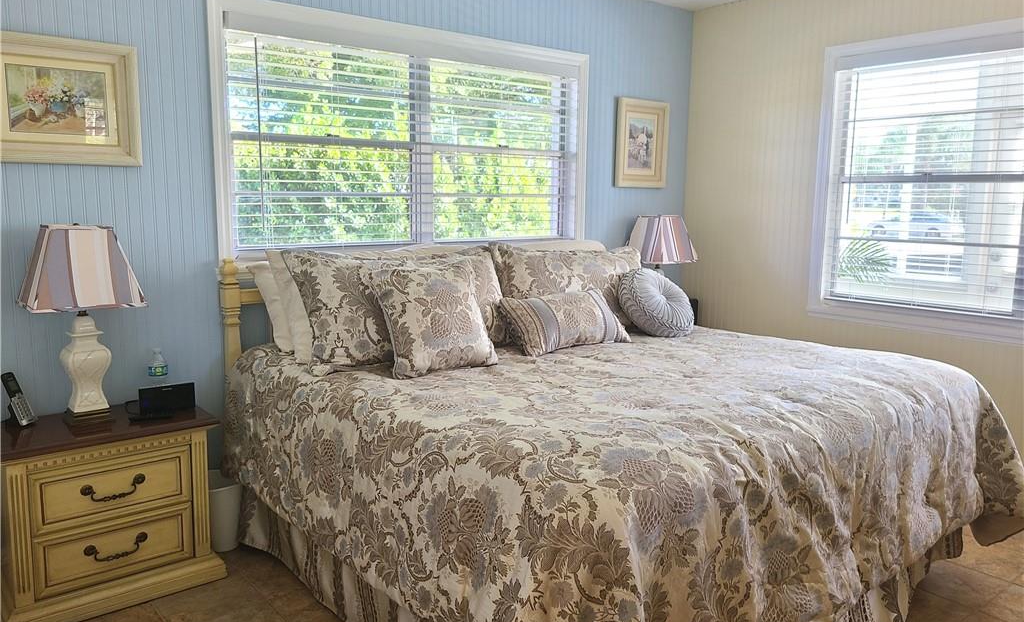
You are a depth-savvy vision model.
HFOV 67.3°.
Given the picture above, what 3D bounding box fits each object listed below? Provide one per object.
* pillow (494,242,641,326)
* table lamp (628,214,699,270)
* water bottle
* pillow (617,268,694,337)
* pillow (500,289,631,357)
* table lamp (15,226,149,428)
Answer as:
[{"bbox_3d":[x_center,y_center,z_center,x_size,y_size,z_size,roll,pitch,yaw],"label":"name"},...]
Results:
[{"bbox_3d":[0.339,-0.099,3.593,0.940,0.480,0.200,-6,-18,-39],"label":"pillow"},{"bbox_3d":[0.847,-0.219,4.444,0.335,0.669,0.310,-6,11,-39],"label":"table lamp"},{"bbox_3d":[-1.312,0.242,2.849,0.066,0.205,0.066,-6,11,-39],"label":"water bottle"},{"bbox_3d":[0.634,-0.035,3.369,0.360,0.360,0.110,-8,-32,-46],"label":"pillow"},{"bbox_3d":[0.236,0.032,3.210,0.530,0.300,0.150,-6,-34,-39],"label":"pillow"},{"bbox_3d":[-1.452,0.041,2.612,0.335,0.669,0.310,-6,11,-39],"label":"table lamp"}]

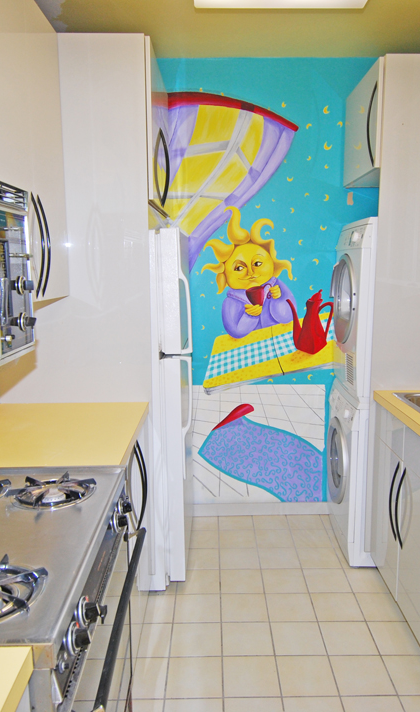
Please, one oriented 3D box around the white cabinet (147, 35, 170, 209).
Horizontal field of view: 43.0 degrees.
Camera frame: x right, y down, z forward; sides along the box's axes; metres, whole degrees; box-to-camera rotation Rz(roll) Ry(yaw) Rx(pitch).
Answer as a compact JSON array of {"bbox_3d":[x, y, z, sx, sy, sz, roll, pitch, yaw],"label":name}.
[{"bbox_3d":[-0.572,-1.029,2.554,0.680,0.638,0.710,-1,10,0],"label":"white cabinet"}]

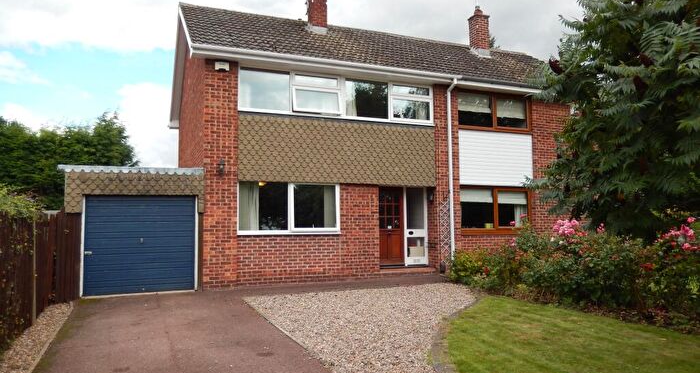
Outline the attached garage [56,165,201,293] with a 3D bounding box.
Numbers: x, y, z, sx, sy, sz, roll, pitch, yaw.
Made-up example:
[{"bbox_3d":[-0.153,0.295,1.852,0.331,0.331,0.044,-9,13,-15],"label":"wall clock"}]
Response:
[{"bbox_3d":[-5.159,1.044,12.137,2.650,2.500,5.200,1,-5,-22],"label":"attached garage"}]

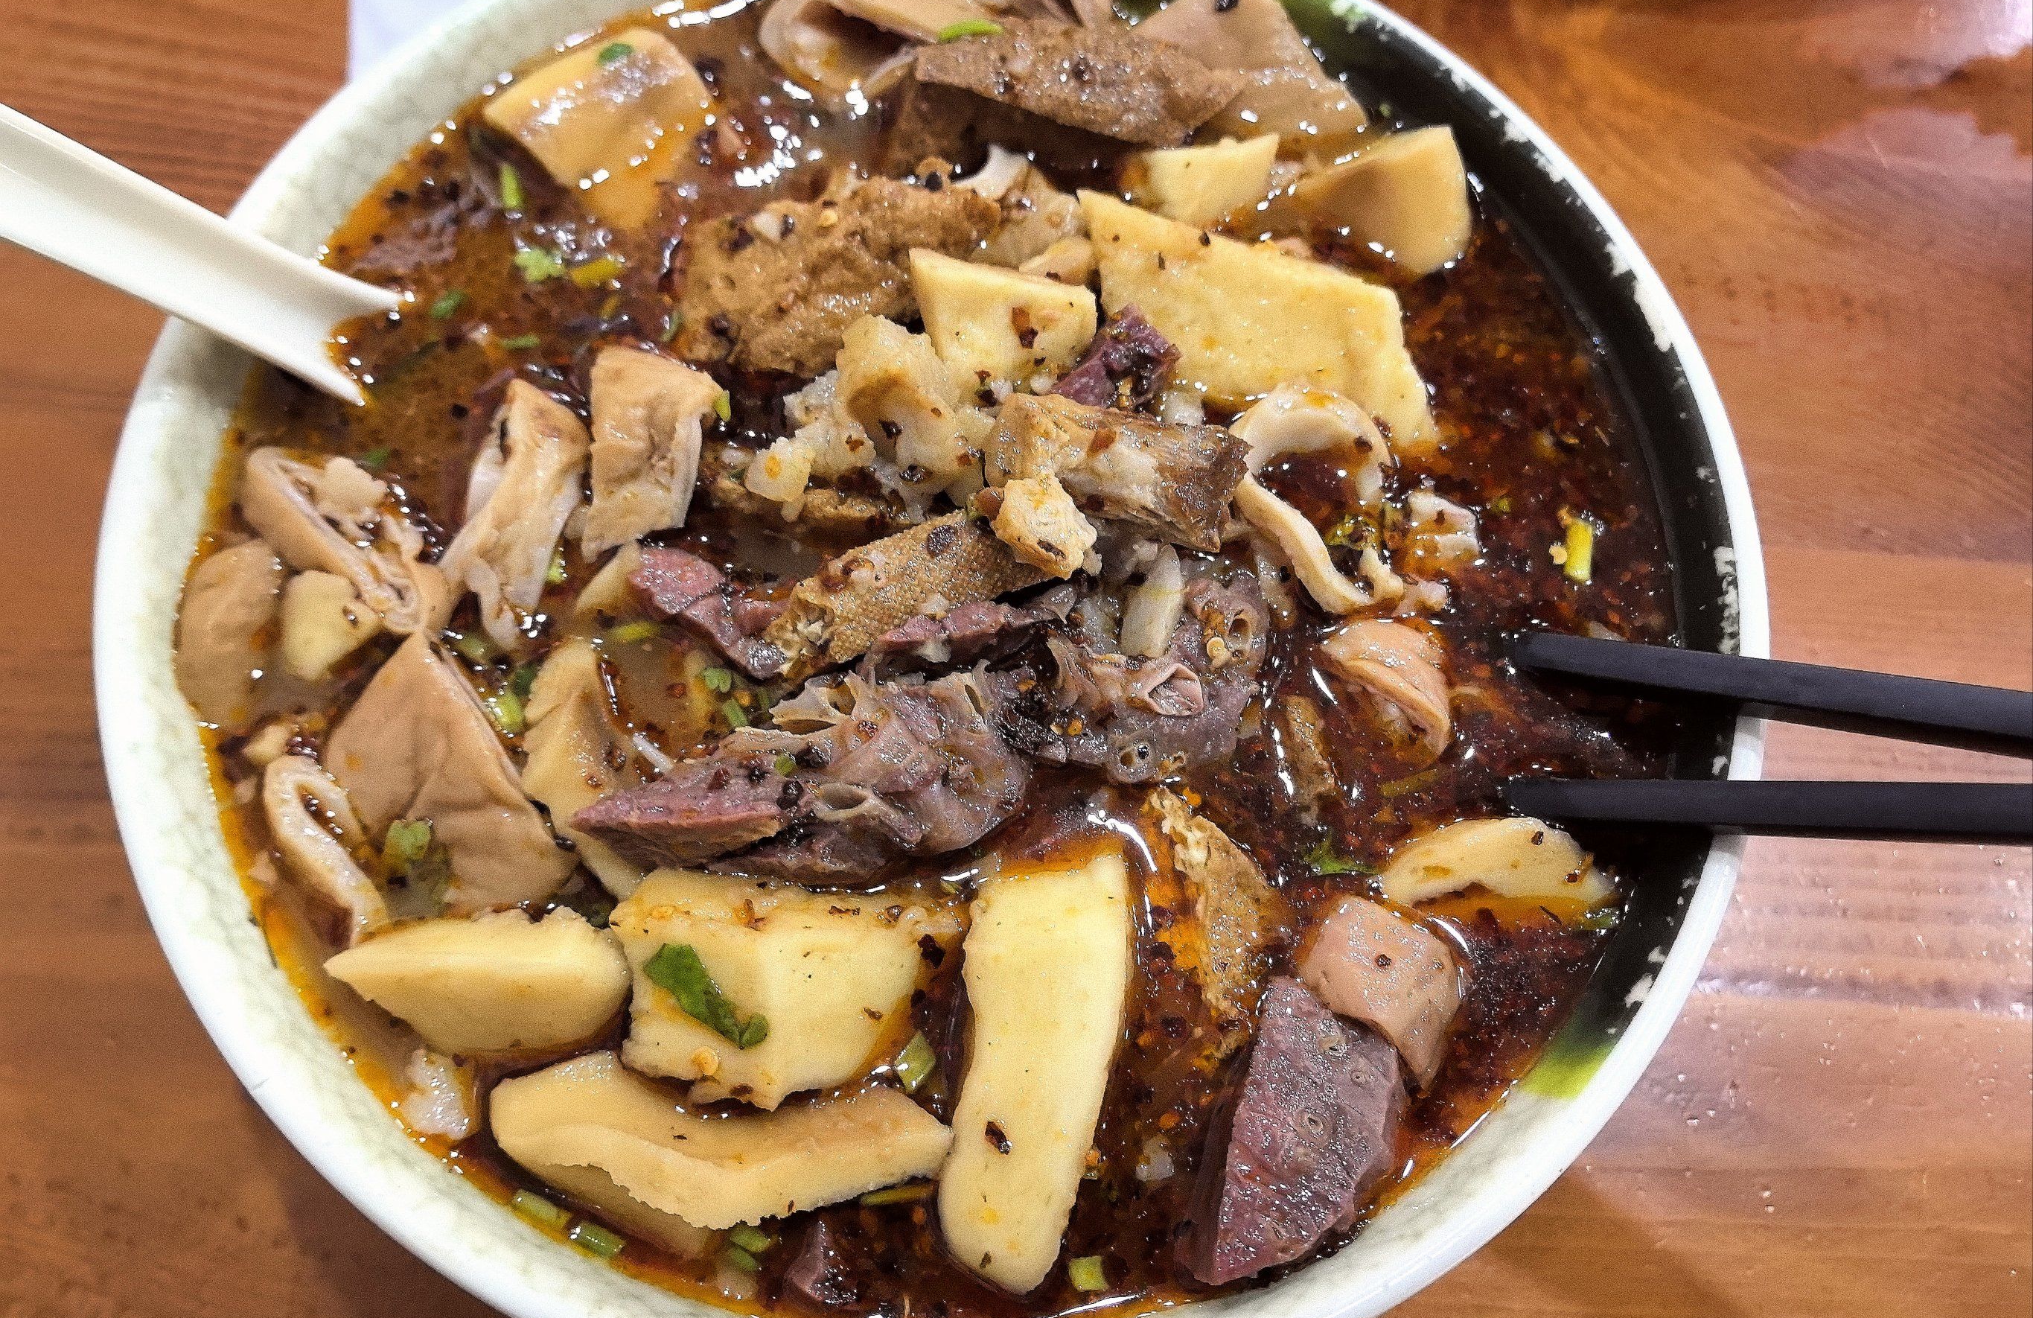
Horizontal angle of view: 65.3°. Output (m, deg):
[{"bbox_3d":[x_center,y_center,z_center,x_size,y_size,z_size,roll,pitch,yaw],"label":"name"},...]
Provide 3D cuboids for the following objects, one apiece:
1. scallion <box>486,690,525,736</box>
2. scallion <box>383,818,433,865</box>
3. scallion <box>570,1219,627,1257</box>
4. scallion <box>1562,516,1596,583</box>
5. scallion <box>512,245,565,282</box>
[{"bbox_3d":[-0.073,0.008,0.226,0.004,0.004,0.006,-20,76,-10],"label":"scallion"},{"bbox_3d":[-0.084,0.025,0.219,0.006,0.004,0.005,-9,74,-7],"label":"scallion"},{"bbox_3d":[-0.055,0.076,0.207,0.006,0.003,0.003,23,73,3],"label":"scallion"},{"bbox_3d":[0.087,-0.017,0.245,0.004,0.004,0.010,11,73,-1],"label":"scallion"},{"bbox_3d":[-0.074,-0.062,0.247,0.008,0.003,0.005,13,73,0],"label":"scallion"}]

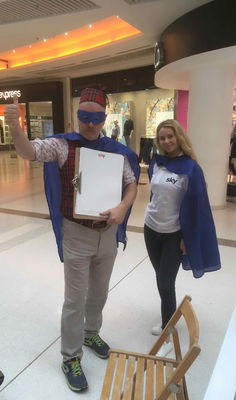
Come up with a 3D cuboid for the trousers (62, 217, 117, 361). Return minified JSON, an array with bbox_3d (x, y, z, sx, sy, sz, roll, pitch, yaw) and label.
[{"bbox_3d":[-0.200,0.583,2.247,0.380,0.980,0.340,-6,13,-27],"label":"trousers"}]

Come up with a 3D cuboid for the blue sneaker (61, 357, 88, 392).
[{"bbox_3d":[-0.282,1.099,2.181,0.110,0.115,0.290,-5,13,-23],"label":"blue sneaker"}]

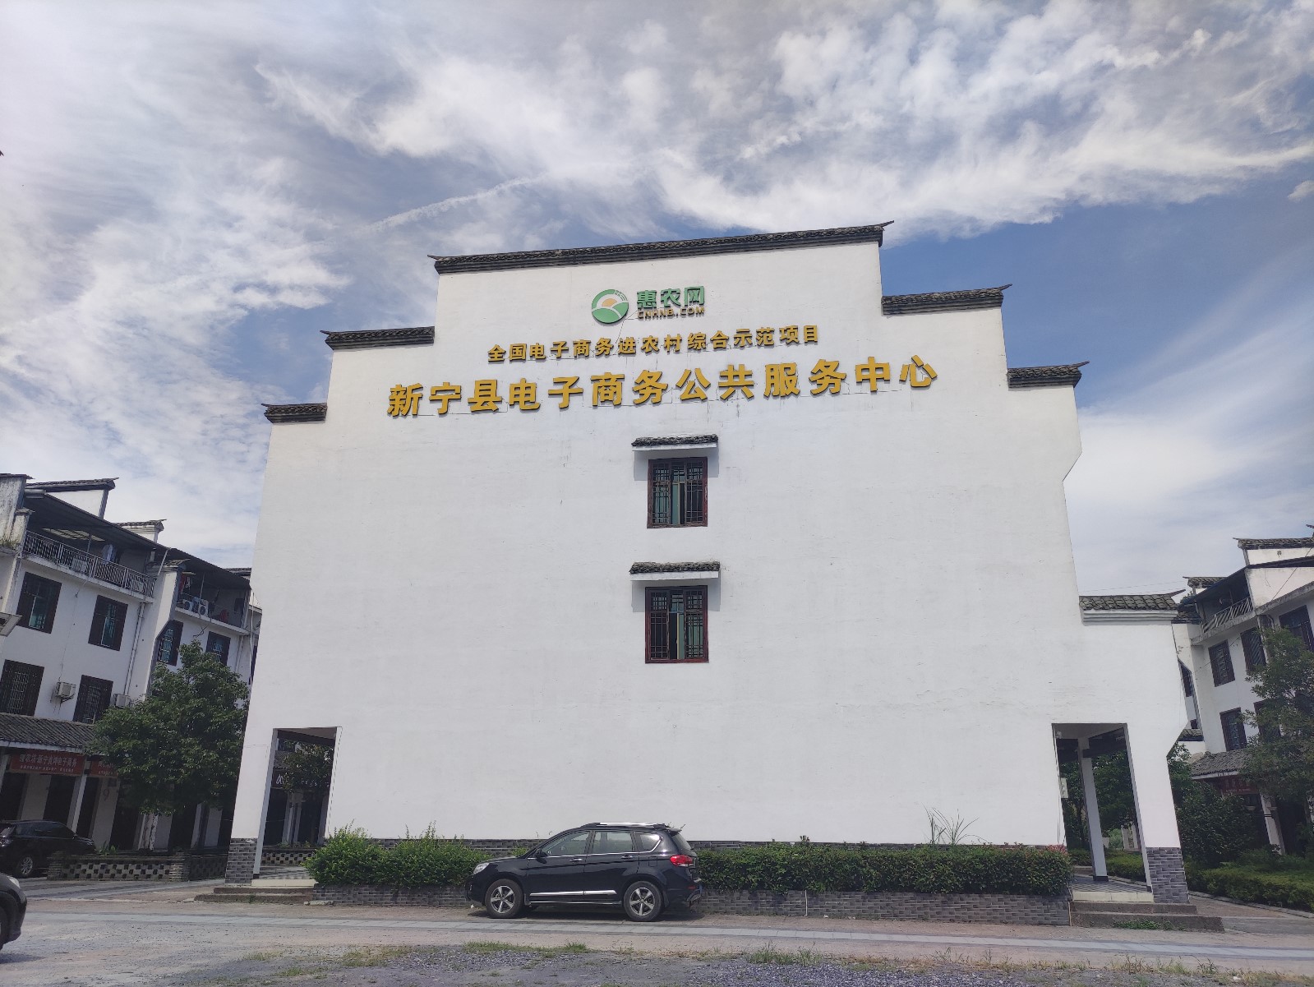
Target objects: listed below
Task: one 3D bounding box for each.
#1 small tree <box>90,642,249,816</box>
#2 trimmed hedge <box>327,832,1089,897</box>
[{"bbox_3d":[-14.504,7.298,28.612,4.500,5.800,4.500,-2,-18,8],"label":"small tree"},{"bbox_3d":[0.276,7.909,20.256,16.150,0.930,0.880,-2,-18,8],"label":"trimmed hedge"}]

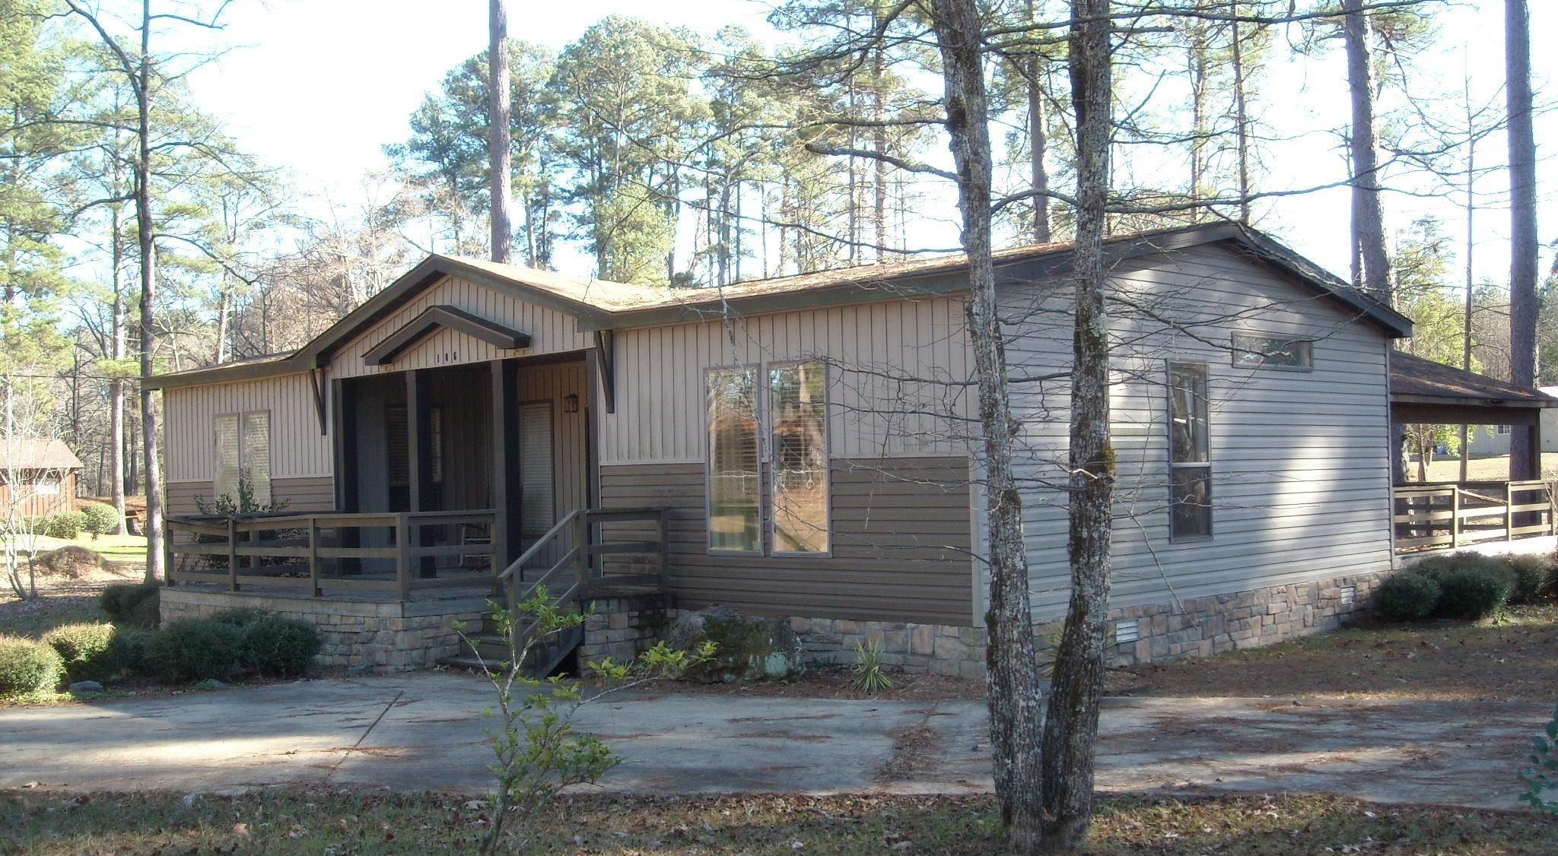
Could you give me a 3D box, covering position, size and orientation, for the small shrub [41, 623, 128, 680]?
[{"bbox_3d":[-6.871,2.204,15.591,0.844,0.538,0.802,0,-2,-24],"label":"small shrub"}]

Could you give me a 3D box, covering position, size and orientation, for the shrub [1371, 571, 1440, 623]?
[{"bbox_3d":[7.408,1.977,18.590,0.819,0.577,0.778,-2,-2,22],"label":"shrub"}]

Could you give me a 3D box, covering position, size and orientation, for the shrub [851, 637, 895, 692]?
[{"bbox_3d":[0.800,2.006,13.442,0.374,0.449,0.355,-1,-2,3],"label":"shrub"}]

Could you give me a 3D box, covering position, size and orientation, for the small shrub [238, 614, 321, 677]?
[{"bbox_3d":[-4.958,2.144,15.640,0.822,0.577,0.781,-1,-2,-18],"label":"small shrub"}]

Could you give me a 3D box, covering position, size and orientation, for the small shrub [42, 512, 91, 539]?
[{"bbox_3d":[-25.367,3.461,55.983,1.731,0.995,1.644,0,-2,-24],"label":"small shrub"}]

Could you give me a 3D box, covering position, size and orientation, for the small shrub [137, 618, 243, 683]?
[{"bbox_3d":[-5.691,2.139,15.240,1.037,0.591,0.985,-1,-2,-21],"label":"small shrub"}]

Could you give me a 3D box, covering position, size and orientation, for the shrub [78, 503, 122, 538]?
[{"bbox_3d":[-24.109,3.288,55.978,1.558,1.255,1.480,0,-2,-23],"label":"shrub"}]

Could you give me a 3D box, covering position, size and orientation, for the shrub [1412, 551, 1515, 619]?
[{"bbox_3d":[8.252,1.870,18.887,1.227,0.775,1.165,-2,-2,23],"label":"shrub"}]

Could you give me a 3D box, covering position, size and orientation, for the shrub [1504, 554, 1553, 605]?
[{"bbox_3d":[9.804,1.965,20.589,0.637,0.636,0.605,-2,-2,25],"label":"shrub"}]

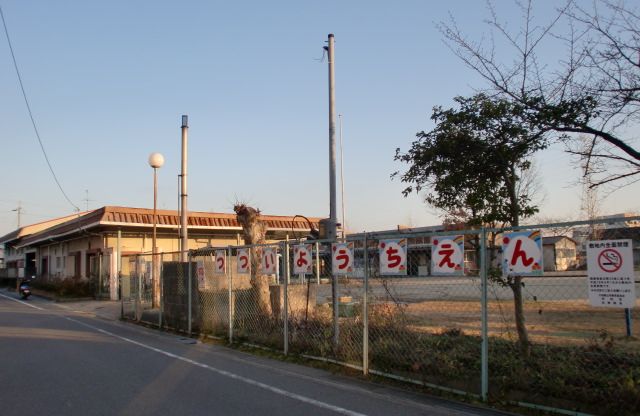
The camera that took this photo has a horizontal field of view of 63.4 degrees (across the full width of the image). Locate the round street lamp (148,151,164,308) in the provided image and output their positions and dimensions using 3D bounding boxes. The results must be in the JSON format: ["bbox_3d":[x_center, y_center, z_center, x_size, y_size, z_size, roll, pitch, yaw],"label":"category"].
[{"bbox_3d":[-6.099,0.789,19.343,0.550,5.840,0.550,0,-7,0],"label":"round street lamp"}]

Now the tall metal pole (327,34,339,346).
[{"bbox_3d":[0.251,-0.430,9.748,0.130,5.930,0.130,0,-7,0],"label":"tall metal pole"}]

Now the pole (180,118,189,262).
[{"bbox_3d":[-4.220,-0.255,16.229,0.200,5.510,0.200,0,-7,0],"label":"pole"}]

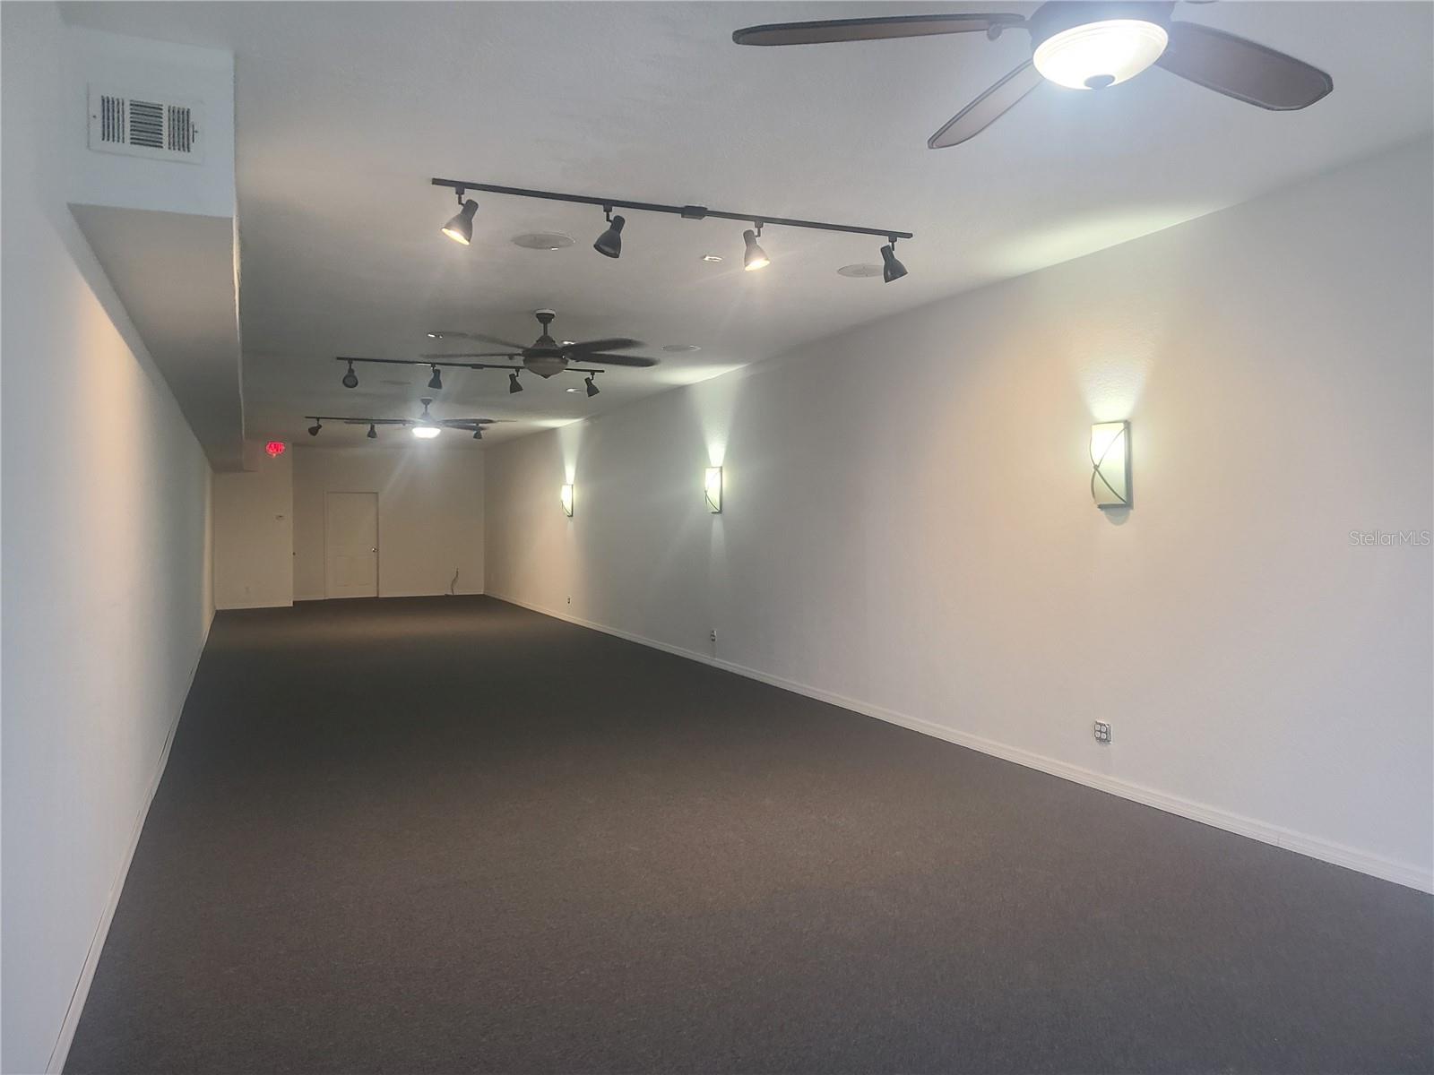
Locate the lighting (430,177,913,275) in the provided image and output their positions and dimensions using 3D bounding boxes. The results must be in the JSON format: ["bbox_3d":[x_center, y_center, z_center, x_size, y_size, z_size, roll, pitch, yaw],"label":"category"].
[{"bbox_3d":[-0.102,-1.420,5.096,2.430,0.265,0.160,-1,1,-24],"label":"lighting"}]

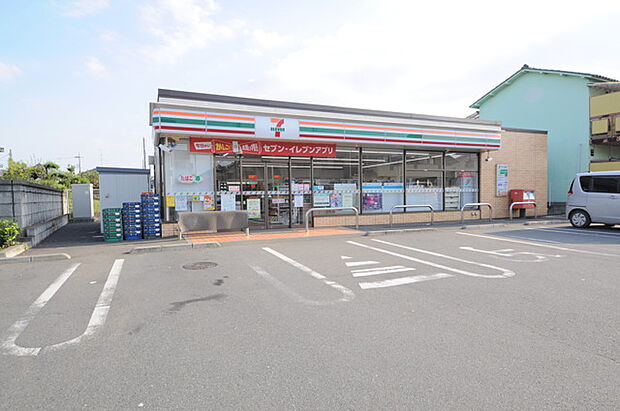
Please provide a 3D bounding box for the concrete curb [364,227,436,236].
[{"bbox_3d":[2.754,0.759,10.693,2.720,0.100,0.160,-2,3,-24],"label":"concrete curb"}]

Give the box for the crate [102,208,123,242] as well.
[{"bbox_3d":[-4.912,0.474,9.067,0.400,0.800,0.500,-2,3,-24],"label":"crate"}]

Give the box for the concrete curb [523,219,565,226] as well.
[{"bbox_3d":[8.630,0.585,13.237,2.370,0.100,0.160,-2,3,-24],"label":"concrete curb"}]

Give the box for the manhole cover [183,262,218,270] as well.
[{"bbox_3d":[-1.930,1.071,6.365,0.620,0.030,0.620,-2,3,-24],"label":"manhole cover"}]

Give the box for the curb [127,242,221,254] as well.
[{"bbox_3d":[-2.977,0.935,8.094,1.930,0.100,0.180,-2,3,-24],"label":"curb"}]

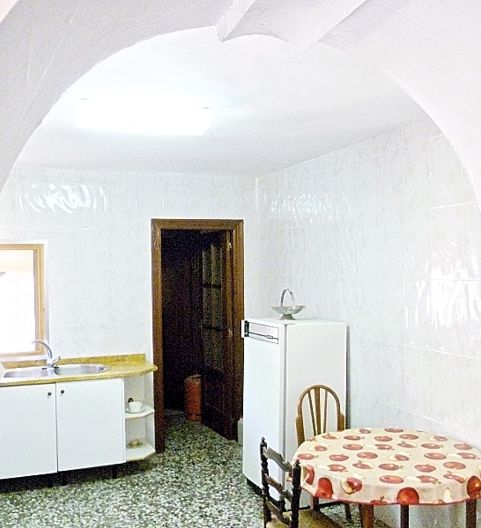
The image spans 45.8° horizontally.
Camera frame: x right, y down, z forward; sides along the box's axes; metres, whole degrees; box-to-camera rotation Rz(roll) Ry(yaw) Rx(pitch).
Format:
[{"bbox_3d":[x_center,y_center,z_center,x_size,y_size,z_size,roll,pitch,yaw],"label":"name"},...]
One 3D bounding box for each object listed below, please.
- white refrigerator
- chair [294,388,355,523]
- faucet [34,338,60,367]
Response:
[{"bbox_3d":[0.400,1.067,4.279,0.552,1.305,0.569,0,0,-24],"label":"white refrigerator"},{"bbox_3d":[0.592,1.260,3.581,0.433,0.916,0.463,0,0,-22],"label":"chair"},{"bbox_3d":[-1.639,0.771,4.792,0.246,0.236,0.069,0,0,-38],"label":"faucet"}]

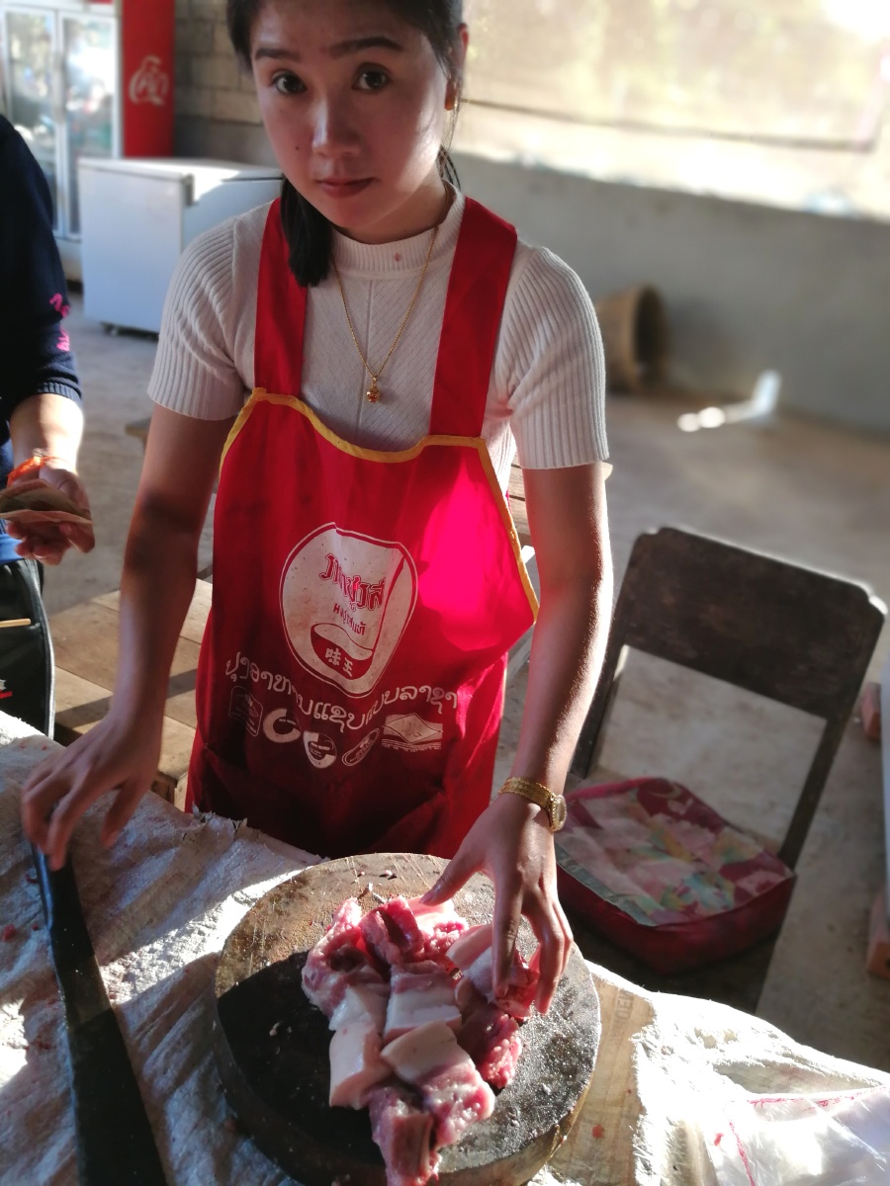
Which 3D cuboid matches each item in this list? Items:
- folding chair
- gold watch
[{"bbox_3d":[0.356,0.382,1.527,0.430,0.840,0.490,21,27,24],"label":"folding chair"},{"bbox_3d":[0.071,0.172,0.750,0.053,0.051,0.027,0,54,27],"label":"gold watch"}]

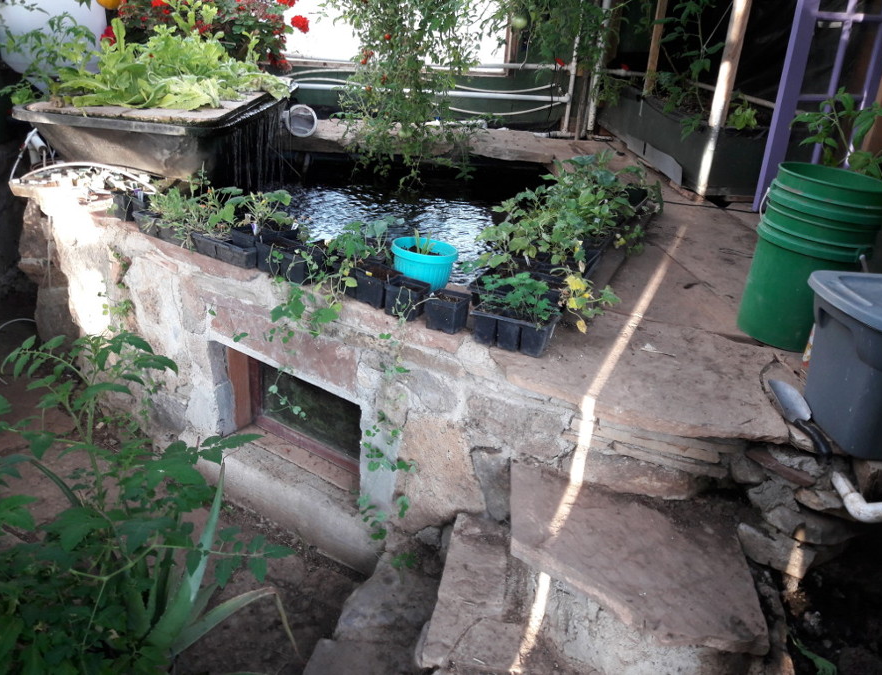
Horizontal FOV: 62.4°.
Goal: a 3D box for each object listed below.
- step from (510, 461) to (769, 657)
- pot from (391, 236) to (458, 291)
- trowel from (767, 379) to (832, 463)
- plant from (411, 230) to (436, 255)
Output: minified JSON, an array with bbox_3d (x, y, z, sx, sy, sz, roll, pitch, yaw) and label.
[{"bbox_3d":[0.376,0.457,1.560,0.591,0.055,0.429,14,26,18],"label":"step"},{"bbox_3d":[-0.054,-0.227,2.275,0.205,0.120,0.205,5,24,-2],"label":"pot"},{"bbox_3d":[0.853,0.191,1.742,0.075,0.055,0.335,4,29,-2],"label":"trowel"},{"bbox_3d":[-0.055,-0.296,2.240,0.070,0.078,0.060,5,25,0],"label":"plant"}]

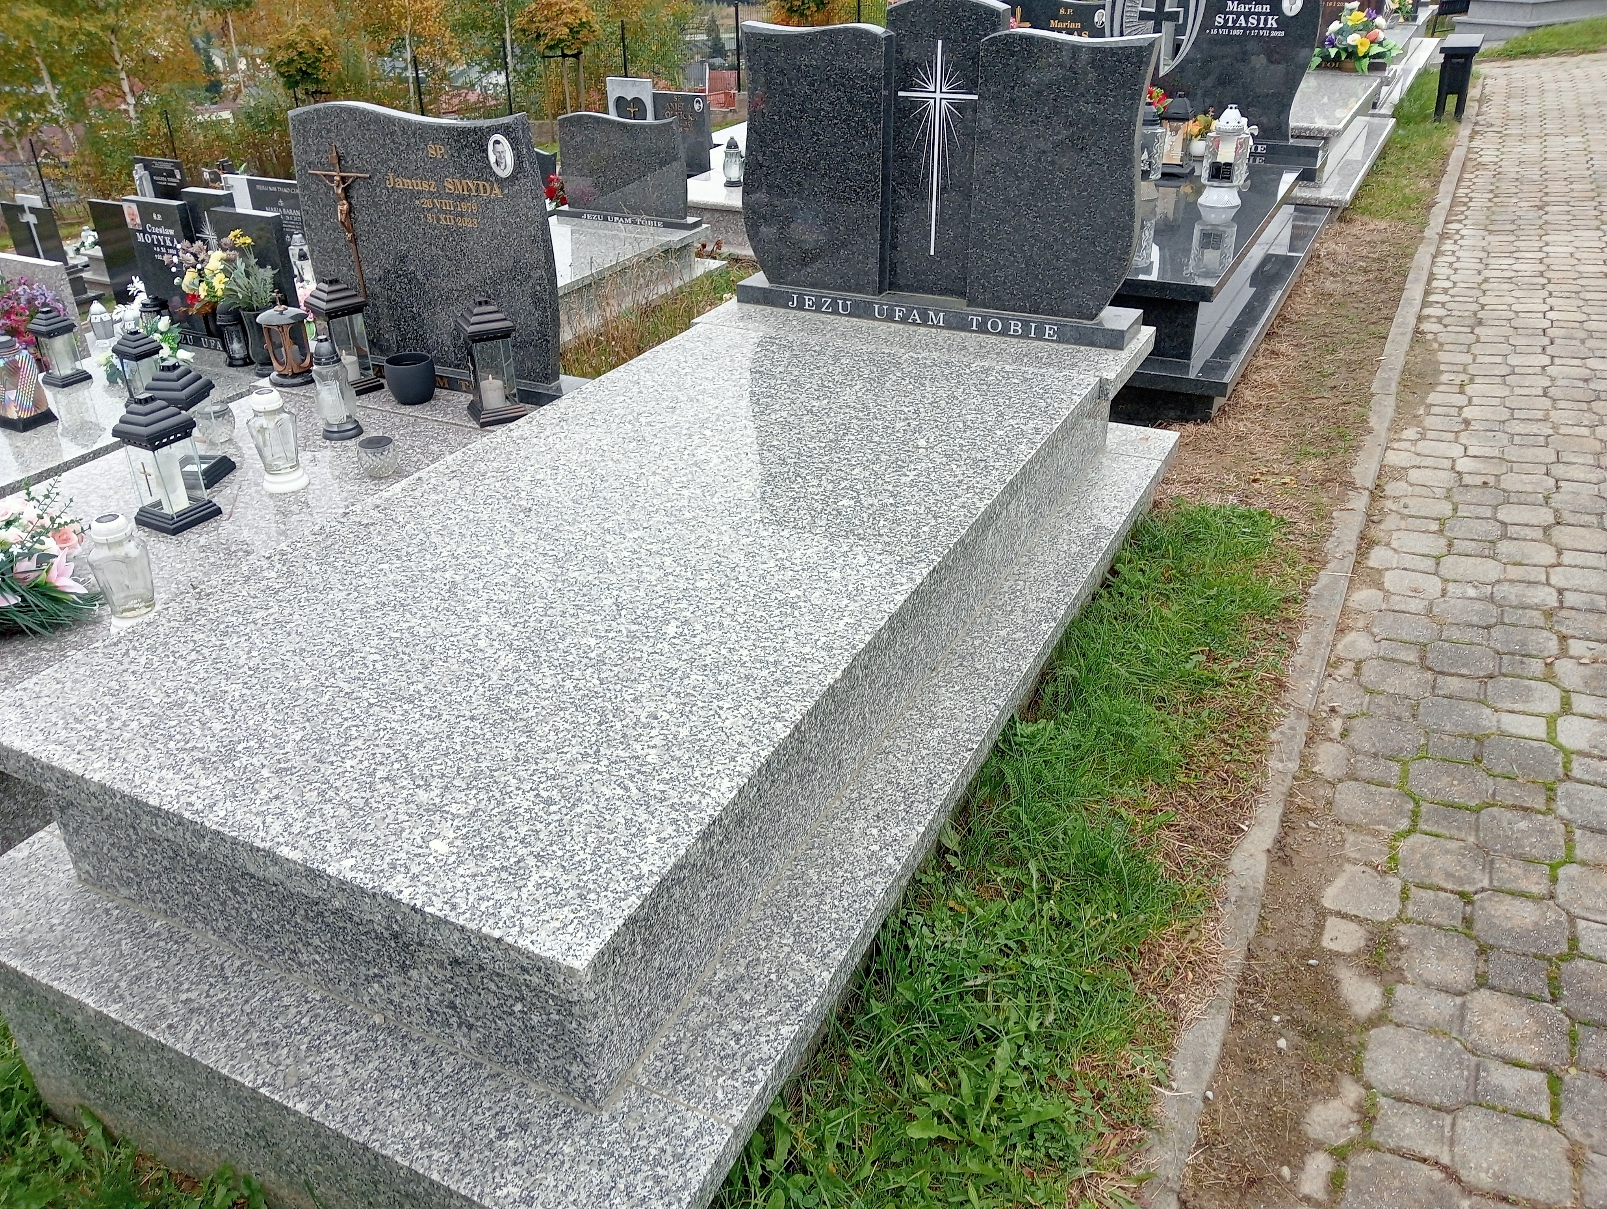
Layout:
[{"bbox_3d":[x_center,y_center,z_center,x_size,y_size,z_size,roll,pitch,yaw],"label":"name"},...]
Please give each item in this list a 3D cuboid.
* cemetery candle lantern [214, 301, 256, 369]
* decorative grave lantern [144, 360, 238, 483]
[{"bbox_3d":[-1.822,-0.868,4.157,0.086,0.200,0.086,13,32,23],"label":"cemetery candle lantern"},{"bbox_3d":[-1.294,-0.384,2.720,0.122,0.255,0.122,4,30,8],"label":"decorative grave lantern"}]

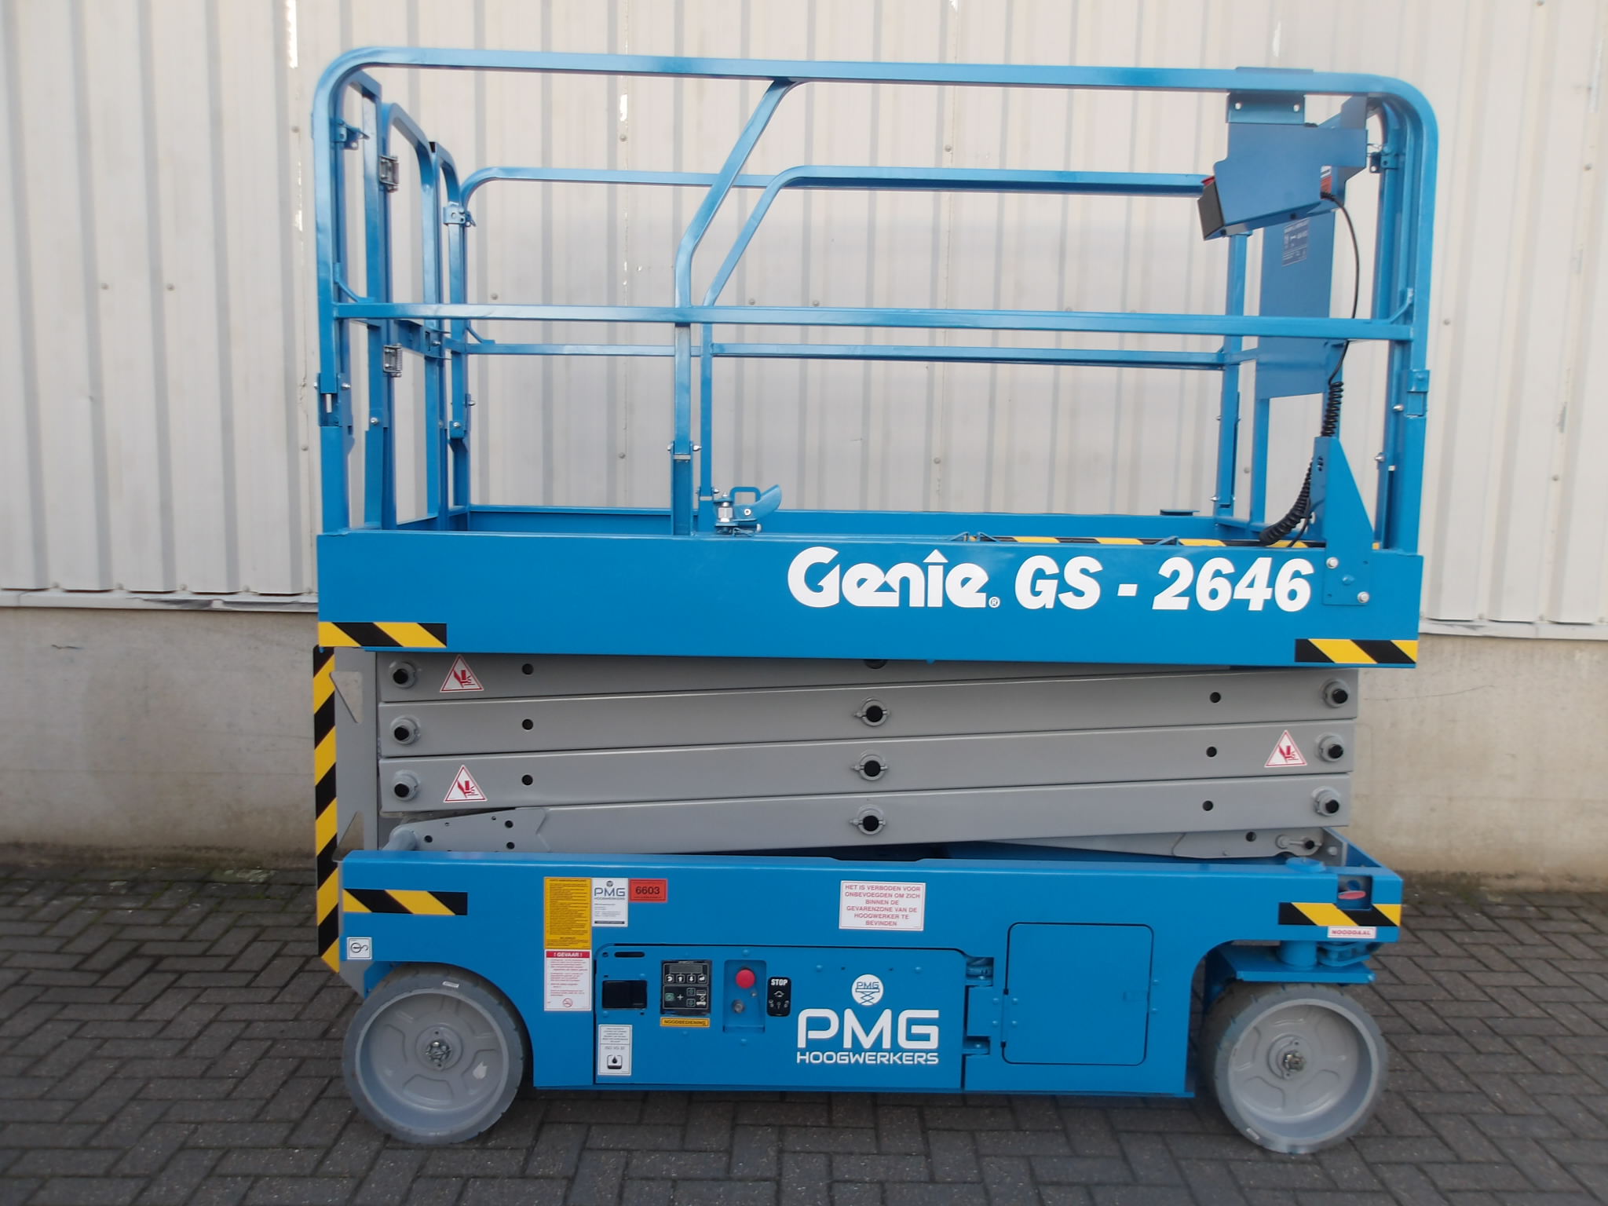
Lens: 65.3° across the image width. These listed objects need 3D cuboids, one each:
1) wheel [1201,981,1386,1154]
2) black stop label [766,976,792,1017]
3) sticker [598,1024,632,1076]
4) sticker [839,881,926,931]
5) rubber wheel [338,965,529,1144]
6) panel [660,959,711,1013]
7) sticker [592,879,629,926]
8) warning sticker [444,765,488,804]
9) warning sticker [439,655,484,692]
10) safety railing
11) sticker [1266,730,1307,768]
[{"bbox_3d":[1.070,1.002,2.759,0.376,0.376,0.123,1,8,-1],"label":"wheel"},{"bbox_3d":[-0.052,0.834,2.659,0.051,0.086,0.005,1,7,-1],"label":"black stop label"},{"bbox_3d":[-0.402,0.955,2.676,0.074,0.117,0.004,1,8,-1],"label":"sticker"},{"bbox_3d":[0.167,0.640,2.639,0.183,0.109,0.004,1,8,-1],"label":"sticker"},{"bbox_3d":[-0.798,0.973,2.739,0.376,0.376,0.123,1,8,-1],"label":"rubber wheel"},{"bbox_3d":[-0.250,0.816,2.671,0.108,0.123,0.030,1,8,-1],"label":"panel"},{"bbox_3d":[-0.406,0.631,2.633,0.075,0.107,0.004,1,8,-1],"label":"sticker"},{"bbox_3d":[-0.734,0.394,2.721,0.095,0.086,0.004,1,8,-1],"label":"warning sticker"},{"bbox_3d":[-0.732,0.152,2.689,0.093,0.081,0.004,1,8,-1],"label":"warning sticker"},{"bbox_3d":[0.143,-0.662,3.057,2.245,0.945,1.131,1,8,-1],"label":"safety railing"},{"bbox_3d":[1.050,0.319,2.726,0.095,0.084,0.004,1,8,-1],"label":"sticker"}]

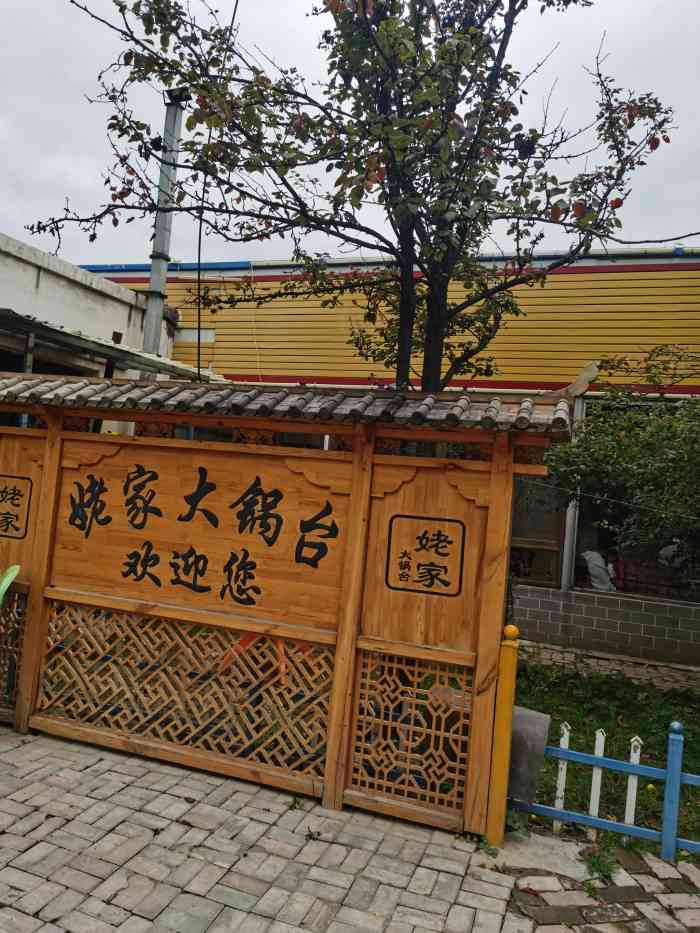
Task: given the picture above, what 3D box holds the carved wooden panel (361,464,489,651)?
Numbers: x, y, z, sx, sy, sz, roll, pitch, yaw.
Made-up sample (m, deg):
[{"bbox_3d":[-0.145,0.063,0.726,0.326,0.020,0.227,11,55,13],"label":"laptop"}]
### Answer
[{"bbox_3d":[0.362,0.449,3.628,0.606,0.890,0.045,4,-3,20],"label":"carved wooden panel"}]

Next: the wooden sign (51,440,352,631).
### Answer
[{"bbox_3d":[-0.908,0.349,4.091,1.877,0.890,0.050,4,-3,20],"label":"wooden sign"}]

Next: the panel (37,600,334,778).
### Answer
[{"bbox_3d":[-0.984,1.196,4.050,1.884,0.684,0.045,4,-3,20],"label":"panel"}]

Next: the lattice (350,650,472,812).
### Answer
[{"bbox_3d":[0.290,1.287,3.586,0.613,0.687,0.045,4,-3,20],"label":"lattice"}]

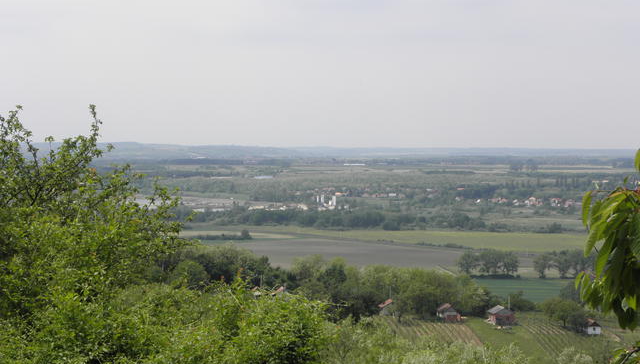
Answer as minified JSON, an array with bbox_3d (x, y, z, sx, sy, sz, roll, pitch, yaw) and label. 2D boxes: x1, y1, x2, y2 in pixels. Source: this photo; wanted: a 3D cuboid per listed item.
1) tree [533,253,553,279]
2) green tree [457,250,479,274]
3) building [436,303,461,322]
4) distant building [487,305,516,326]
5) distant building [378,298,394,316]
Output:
[{"bbox_3d":[106.135,39.831,635.000,9.800,12.200,9.800,0,2,0],"label":"tree"},{"bbox_3d":[72.021,39.307,650.000,10.500,12.000,10.500,0,2,0],"label":"green tree"},{"bbox_3d":[36.824,37.395,380.000,6.200,5.400,6.000,0,2,-12],"label":"building"},{"bbox_3d":[50.257,36.905,368.000,6.600,5.500,6.000,0,2,-13],"label":"distant building"},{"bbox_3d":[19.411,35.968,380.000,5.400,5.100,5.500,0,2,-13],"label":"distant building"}]

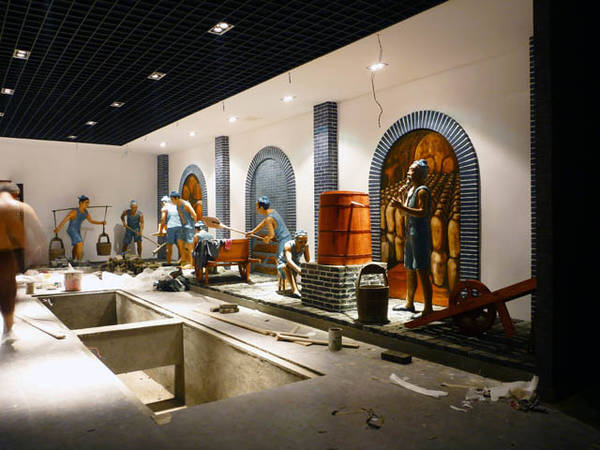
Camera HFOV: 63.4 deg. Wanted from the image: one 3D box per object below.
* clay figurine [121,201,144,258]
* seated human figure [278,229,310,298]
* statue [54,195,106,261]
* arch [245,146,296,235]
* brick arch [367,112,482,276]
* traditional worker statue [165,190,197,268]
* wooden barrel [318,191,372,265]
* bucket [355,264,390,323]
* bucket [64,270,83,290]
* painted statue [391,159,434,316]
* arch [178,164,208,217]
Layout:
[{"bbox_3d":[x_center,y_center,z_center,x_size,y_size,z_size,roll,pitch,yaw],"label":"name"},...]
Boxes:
[{"bbox_3d":[-4.452,0.143,12.901,0.600,1.600,0.500,0,0,-31],"label":"clay figurine"},{"bbox_3d":[-0.078,0.529,6.873,0.450,0.900,0.580,0,0,-31],"label":"seated human figure"},{"bbox_3d":[-5.337,0.109,11.801,1.100,1.680,0.600,0,0,6],"label":"statue"},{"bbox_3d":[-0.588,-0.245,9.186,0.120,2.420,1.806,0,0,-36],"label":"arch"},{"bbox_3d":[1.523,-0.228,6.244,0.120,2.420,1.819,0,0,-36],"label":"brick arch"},{"bbox_3d":[-2.605,0.105,10.851,0.550,1.700,0.550,0,0,-30],"label":"traditional worker statue"},{"bbox_3d":[0.561,0.039,5.980,0.670,0.860,0.670,0,0,0],"label":"wooden barrel"},{"bbox_3d":[0.760,0.700,5.024,0.310,0.580,0.310,0,0,11],"label":"bucket"},{"bbox_3d":[-3.906,0.962,8.376,0.295,0.315,0.295,0,0,0],"label":"bucket"},{"bbox_3d":[1.257,0.117,5.471,0.500,1.740,0.480,0,0,-10],"label":"painted statue"},{"bbox_3d":[-2.677,-0.263,12.098,0.120,2.420,1.786,0,0,-36],"label":"arch"}]

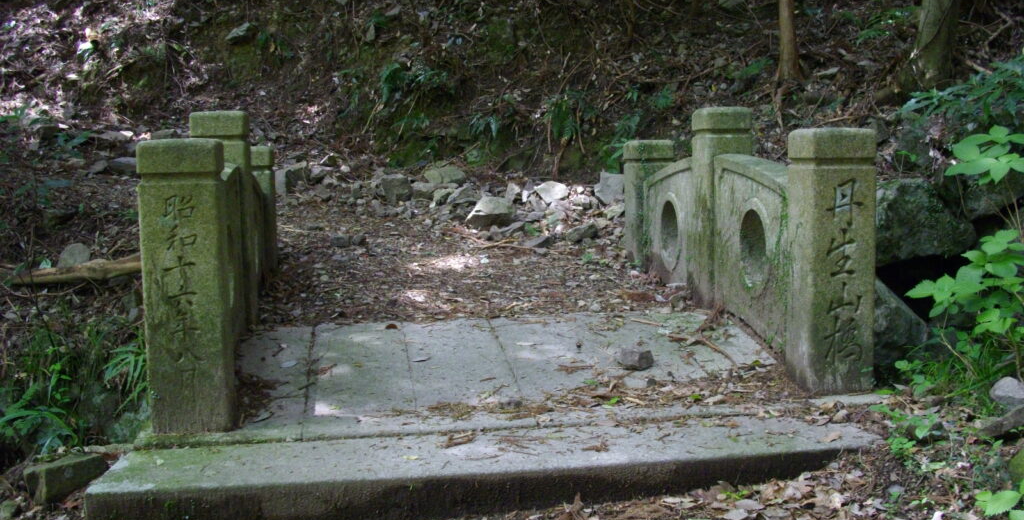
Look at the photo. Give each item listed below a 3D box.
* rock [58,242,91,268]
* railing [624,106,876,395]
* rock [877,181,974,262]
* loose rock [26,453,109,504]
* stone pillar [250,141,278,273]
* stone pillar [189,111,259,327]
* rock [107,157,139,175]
[{"bbox_3d":[-2.736,-0.019,6.859,0.205,0.175,0.170,-3,6,-22],"label":"rock"},{"bbox_3d":[1.009,-0.182,5.332,0.240,1.114,2.758,-2,6,-8],"label":"railing"},{"bbox_3d":[2.220,-0.216,5.992,0.600,0.460,0.450,1,7,19],"label":"rock"},{"bbox_3d":[-1.464,0.718,3.595,0.245,0.120,0.130,-5,8,-26],"label":"loose rock"},{"bbox_3d":[-1.480,-0.259,6.236,0.240,0.758,0.240,-2,6,-8],"label":"stone pillar"},{"bbox_3d":[-1.323,-0.182,5.092,0.250,0.989,0.250,-2,7,-8],"label":"stone pillar"},{"bbox_3d":[-3.095,-0.759,8.787,0.308,0.139,0.250,-3,6,-19],"label":"rock"}]

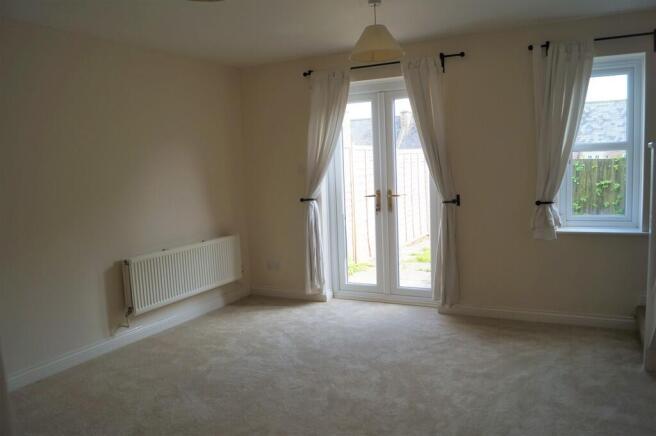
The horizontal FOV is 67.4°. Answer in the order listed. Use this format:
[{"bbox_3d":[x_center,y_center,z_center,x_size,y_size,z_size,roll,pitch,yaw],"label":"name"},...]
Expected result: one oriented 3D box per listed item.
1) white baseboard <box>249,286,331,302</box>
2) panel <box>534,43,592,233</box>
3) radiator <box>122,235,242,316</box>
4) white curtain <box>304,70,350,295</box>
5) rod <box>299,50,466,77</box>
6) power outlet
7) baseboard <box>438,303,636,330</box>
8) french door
[{"bbox_3d":[-0.420,0.796,5.069,0.916,0.090,0.018,0,6,28],"label":"white baseboard"},{"bbox_3d":[1.756,-0.562,3.671,0.430,1.485,0.120,0,6,28],"label":"panel"},{"bbox_3d":[-1.222,0.463,4.362,0.090,0.453,1.365,0,6,28],"label":"radiator"},{"bbox_3d":[0.002,-0.301,4.628,0.540,2.100,0.120,0,6,28],"label":"white curtain"},{"bbox_3d":[0.438,-1.326,4.271,1.520,0.070,0.080,0,6,28],"label":"rod"},{"bbox_3d":[-0.571,0.489,5.111,0.150,0.092,0.015,0,6,28],"label":"power outlet"},{"bbox_3d":[1.635,0.798,3.987,1.534,0.090,0.018,0,6,28],"label":"baseboard"},{"bbox_3d":[0.523,-0.218,4.643,1.145,2.079,0.080,0,6,28],"label":"french door"}]

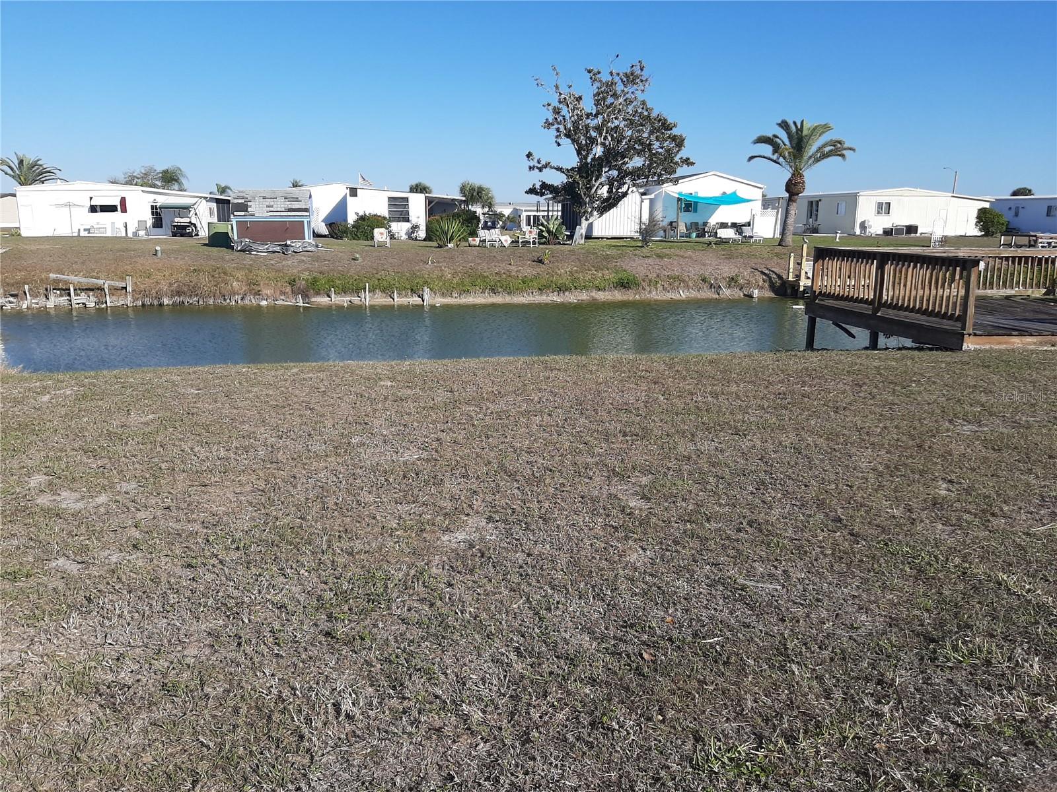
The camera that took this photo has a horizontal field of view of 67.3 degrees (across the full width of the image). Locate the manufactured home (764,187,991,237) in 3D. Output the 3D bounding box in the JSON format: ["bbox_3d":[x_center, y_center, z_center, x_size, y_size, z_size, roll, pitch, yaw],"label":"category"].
[{"bbox_3d":[25.819,-13.653,58.939,8.810,2.960,15.000,0,13,0],"label":"manufactured home"}]

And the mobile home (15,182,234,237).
[{"bbox_3d":[-23.420,-12.246,52.080,12.480,3.140,13.000,0,13,0],"label":"mobile home"}]

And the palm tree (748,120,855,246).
[{"bbox_3d":[12.733,-9.808,36.737,5.010,5.650,5.010,0,13,0],"label":"palm tree"}]

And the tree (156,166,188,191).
[{"bbox_3d":[-34.083,-18.983,75.671,2.930,5.800,2.930,0,13,0],"label":"tree"}]

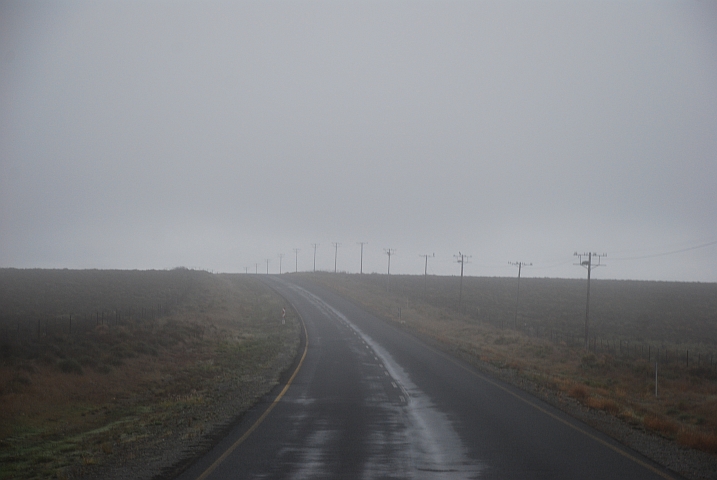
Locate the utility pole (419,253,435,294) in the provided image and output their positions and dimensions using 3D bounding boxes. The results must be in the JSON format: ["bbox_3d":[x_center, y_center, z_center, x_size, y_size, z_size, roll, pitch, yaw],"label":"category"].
[{"bbox_3d":[10.628,5.509,374.000,2.380,6.800,0.280,2,-1,-3],"label":"utility pole"}]

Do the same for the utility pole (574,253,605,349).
[{"bbox_3d":[16.376,4.334,170.000,2.360,6.890,0.300,2,-1,-1],"label":"utility pole"}]

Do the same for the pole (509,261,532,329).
[{"bbox_3d":[15.928,5.572,236.000,2.400,6.900,0.280,3,-1,-1],"label":"pole"}]

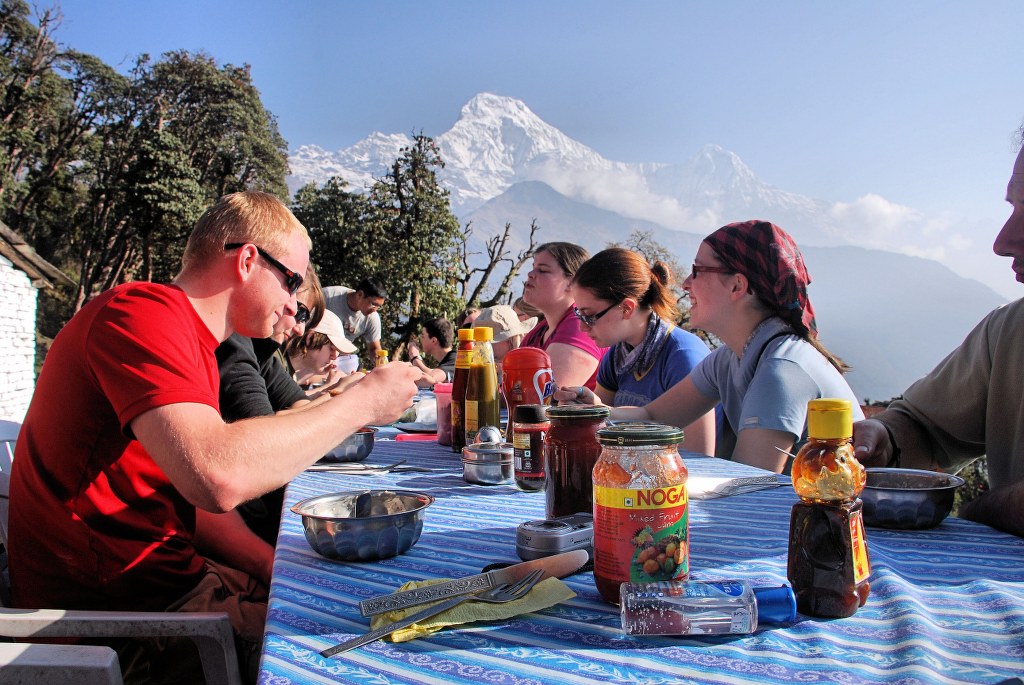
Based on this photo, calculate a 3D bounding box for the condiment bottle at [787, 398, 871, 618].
[{"bbox_3d":[0.233,0.118,0.568,0.054,0.154,0.054,-1,-1,40],"label":"condiment bottle"}]

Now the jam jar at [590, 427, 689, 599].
[{"bbox_3d":[0.101,0.132,0.609,0.076,0.130,0.076,0,-1,0],"label":"jam jar"}]

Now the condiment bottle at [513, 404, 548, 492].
[{"bbox_3d":[0.027,0.140,1.050,0.054,0.113,0.054,-1,0,0],"label":"condiment bottle"}]

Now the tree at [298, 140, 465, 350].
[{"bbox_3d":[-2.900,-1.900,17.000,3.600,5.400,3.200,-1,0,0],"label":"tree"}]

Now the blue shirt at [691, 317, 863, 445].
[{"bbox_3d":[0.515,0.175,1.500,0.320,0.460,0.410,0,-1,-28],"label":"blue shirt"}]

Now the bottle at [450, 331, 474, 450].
[{"bbox_3d":[-0.090,0.095,1.534,0.063,0.238,0.063,0,-1,-3],"label":"bottle"}]

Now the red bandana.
[{"bbox_3d":[0.462,-0.119,1.430,0.215,0.215,0.170,-1,0,15],"label":"red bandana"}]

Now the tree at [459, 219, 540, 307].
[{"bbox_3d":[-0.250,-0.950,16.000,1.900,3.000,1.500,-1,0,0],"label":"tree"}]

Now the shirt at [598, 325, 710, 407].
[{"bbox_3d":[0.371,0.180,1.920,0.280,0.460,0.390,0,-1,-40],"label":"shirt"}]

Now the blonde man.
[{"bbox_3d":[-0.430,0.350,1.200,0.660,1.180,0.520,-1,0,-15],"label":"blonde man"}]

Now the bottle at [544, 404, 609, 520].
[{"bbox_3d":[0.074,0.136,0.866,0.076,0.130,0.076,-1,-1,5],"label":"bottle"}]

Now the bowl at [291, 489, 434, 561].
[{"bbox_3d":[-0.139,0.176,0.725,0.137,0.048,0.137,-1,0,0],"label":"bowl"}]

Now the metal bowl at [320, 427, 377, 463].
[{"bbox_3d":[-0.313,0.189,1.403,0.134,0.049,0.134,0,-1,-11],"label":"metal bowl"}]

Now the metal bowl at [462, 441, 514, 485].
[{"bbox_3d":[-0.034,0.182,1.153,0.078,0.050,0.078,0,-1,0],"label":"metal bowl"}]

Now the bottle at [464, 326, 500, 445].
[{"bbox_3d":[-0.049,0.088,1.300,0.060,0.222,0.060,-1,0,0],"label":"bottle"}]

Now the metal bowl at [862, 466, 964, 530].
[{"bbox_3d":[0.422,0.174,0.851,0.136,0.047,0.136,-1,-1,27],"label":"metal bowl"}]

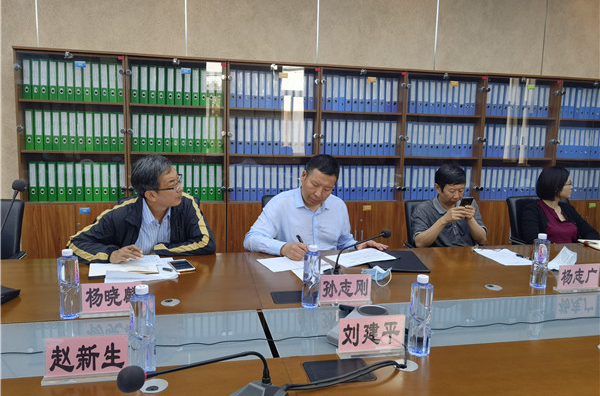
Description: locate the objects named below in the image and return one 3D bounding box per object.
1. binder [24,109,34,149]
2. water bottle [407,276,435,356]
[{"bbox_3d":[-2.172,-0.554,3.843,0.060,0.315,0.280,0,7,-12],"label":"binder"},{"bbox_3d":[0.356,0.343,1.379,0.064,0.233,0.064,0,7,-12],"label":"water bottle"}]

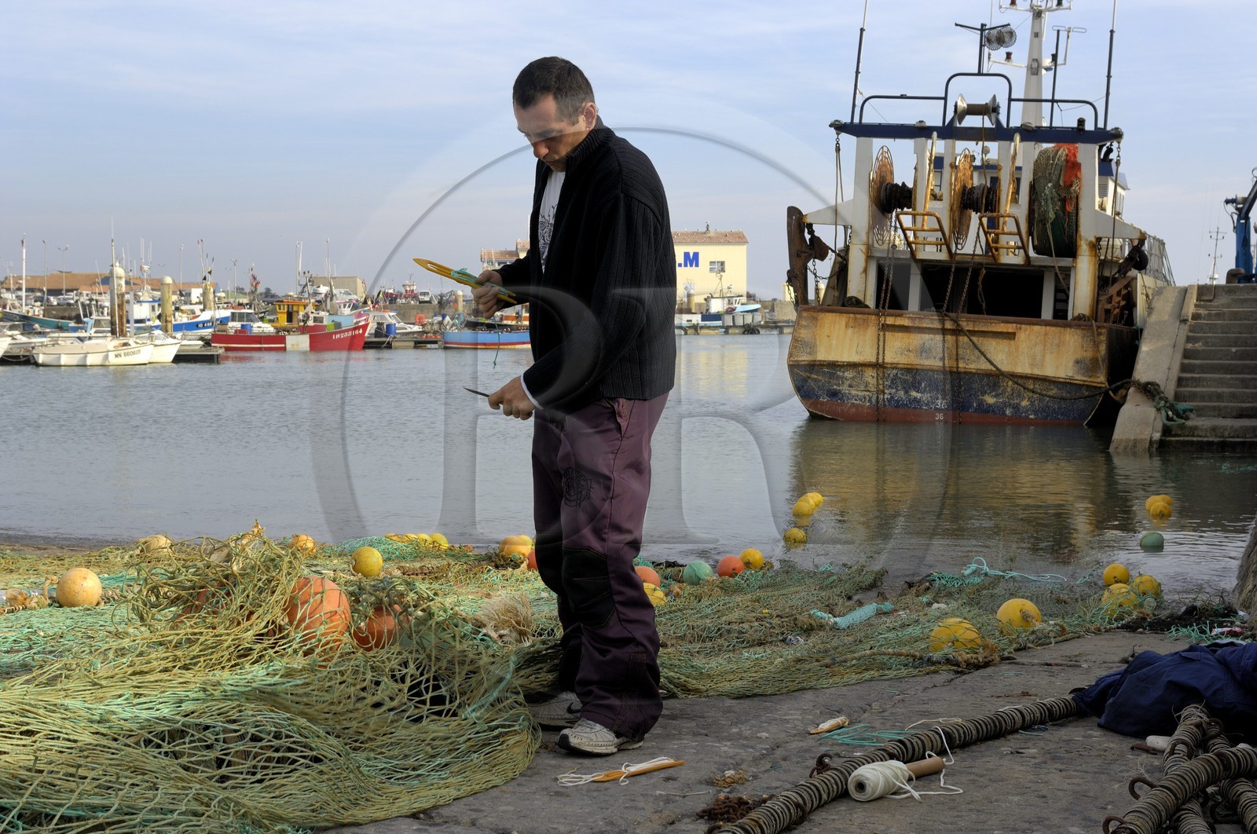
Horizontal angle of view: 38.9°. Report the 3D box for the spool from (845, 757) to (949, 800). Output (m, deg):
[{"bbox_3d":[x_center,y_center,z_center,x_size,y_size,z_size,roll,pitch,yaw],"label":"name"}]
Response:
[{"bbox_3d":[0.602,0.786,3.909,0.290,0.080,0.080,-2,1,-44],"label":"spool"}]

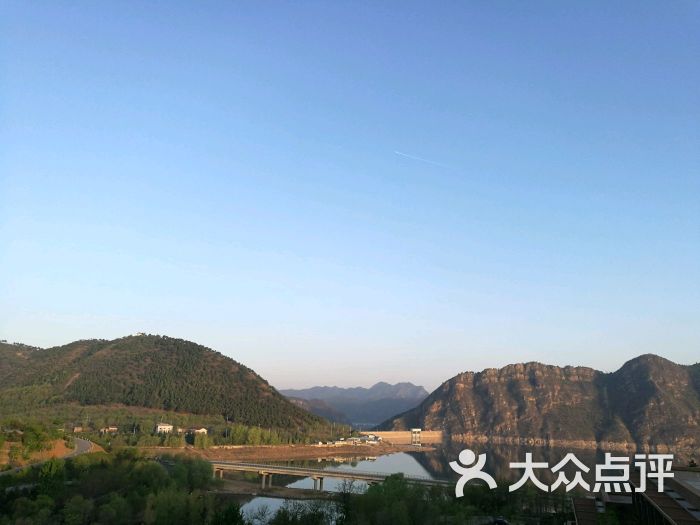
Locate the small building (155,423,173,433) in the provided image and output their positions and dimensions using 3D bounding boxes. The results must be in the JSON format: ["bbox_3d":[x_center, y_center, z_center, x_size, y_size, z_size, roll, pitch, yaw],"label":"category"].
[{"bbox_3d":[-124.346,111.610,366.000,10.500,7.200,8.000,9,-17,-24],"label":"small building"}]

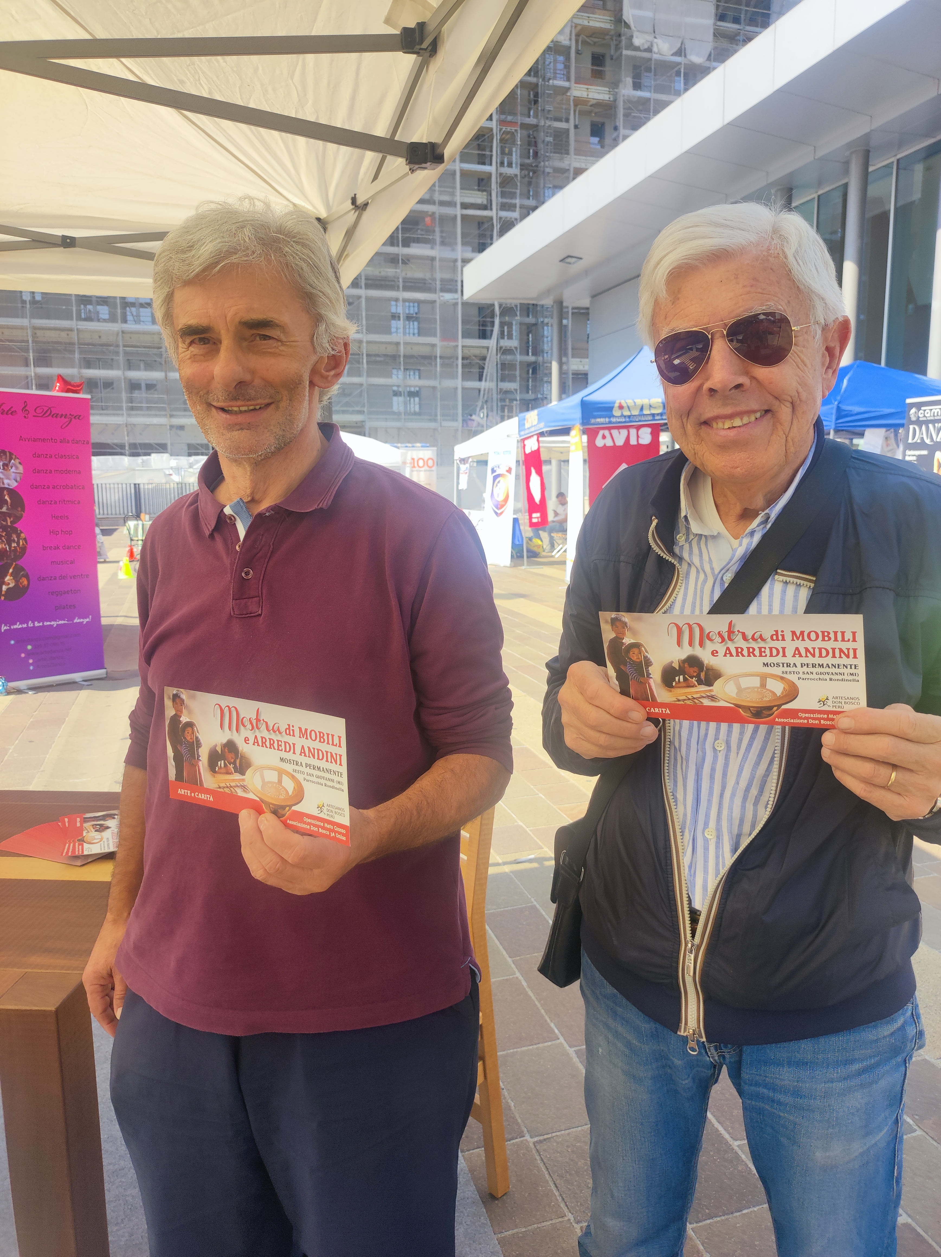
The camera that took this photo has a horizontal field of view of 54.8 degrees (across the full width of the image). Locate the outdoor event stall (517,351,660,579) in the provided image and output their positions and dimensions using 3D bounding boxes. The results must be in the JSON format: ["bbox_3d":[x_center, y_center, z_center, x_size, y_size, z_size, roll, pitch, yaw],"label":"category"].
[{"bbox_3d":[2.600,-2.510,13.720,3.000,3.370,3.000,-2,9,-12],"label":"outdoor event stall"}]

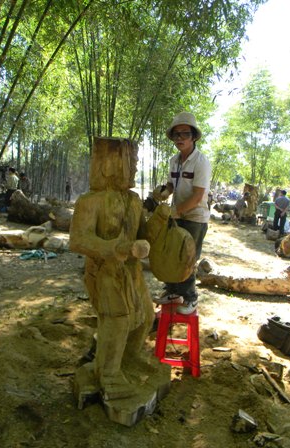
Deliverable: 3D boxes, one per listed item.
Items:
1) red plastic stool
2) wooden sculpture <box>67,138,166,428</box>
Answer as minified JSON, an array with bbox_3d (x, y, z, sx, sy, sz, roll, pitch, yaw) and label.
[{"bbox_3d":[0.284,0.970,3.100,0.370,0.470,0.370,3,6,14],"label":"red plastic stool"},{"bbox_3d":[-0.167,0.336,2.596,0.560,1.810,0.620,5,7,37],"label":"wooden sculpture"}]

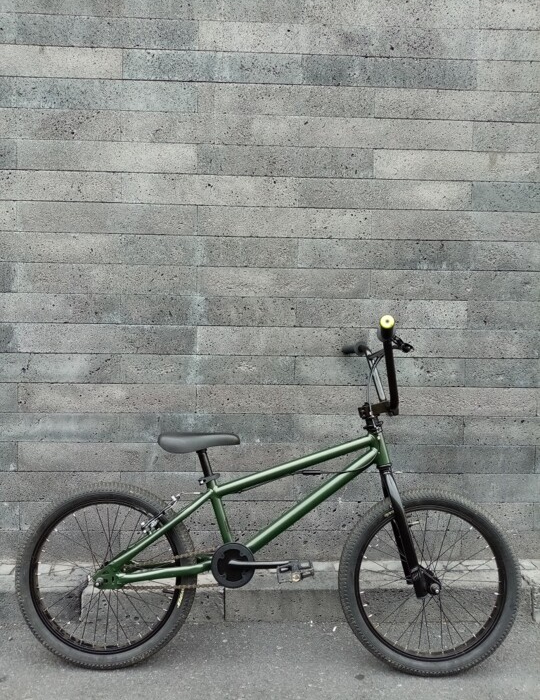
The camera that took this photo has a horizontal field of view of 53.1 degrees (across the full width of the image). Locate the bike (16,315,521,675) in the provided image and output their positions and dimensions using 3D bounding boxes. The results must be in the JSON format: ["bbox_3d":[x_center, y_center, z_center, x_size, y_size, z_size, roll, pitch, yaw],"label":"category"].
[{"bbox_3d":[-0.002,0.416,1.521,1.402,0.940,0.735,1,-4,0],"label":"bike"}]

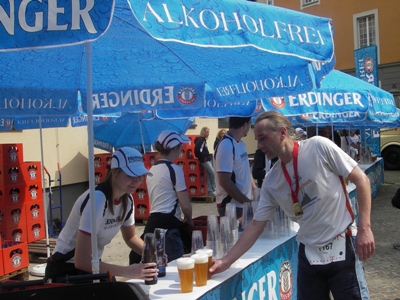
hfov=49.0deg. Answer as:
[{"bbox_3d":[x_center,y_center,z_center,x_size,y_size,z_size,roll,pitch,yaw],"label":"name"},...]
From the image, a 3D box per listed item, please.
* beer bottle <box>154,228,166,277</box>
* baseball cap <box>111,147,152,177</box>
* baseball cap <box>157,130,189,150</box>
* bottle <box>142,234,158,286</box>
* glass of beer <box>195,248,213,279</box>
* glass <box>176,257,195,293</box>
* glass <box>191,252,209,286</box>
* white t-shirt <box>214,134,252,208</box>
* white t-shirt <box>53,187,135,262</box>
[{"bbox_3d":[-0.233,0.594,2.534,0.070,0.265,0.070,-3,2,0],"label":"beer bottle"},{"bbox_3d":[-0.406,0.069,2.620,0.265,0.145,0.180,20,16,36],"label":"baseball cap"},{"bbox_3d":[-0.219,-0.076,3.500,0.265,0.145,0.180,-10,4,-14],"label":"baseball cap"},{"bbox_3d":[-0.273,0.600,2.415,0.070,0.265,0.070,-3,2,0],"label":"bottle"},{"bbox_3d":[0.032,0.639,2.456,0.090,0.157,0.090,-3,2,0],"label":"glass of beer"},{"bbox_3d":[-0.069,0.651,2.264,0.090,0.157,0.090,-3,2,0],"label":"glass"},{"bbox_3d":[0.004,0.645,2.350,0.090,0.157,0.090,-3,2,0],"label":"glass"},{"bbox_3d":[0.320,0.206,4.200,0.300,0.690,0.460,-2,2,20],"label":"white t-shirt"},{"bbox_3d":[-0.638,0.449,2.680,0.270,0.560,0.420,37,25,30],"label":"white t-shirt"}]

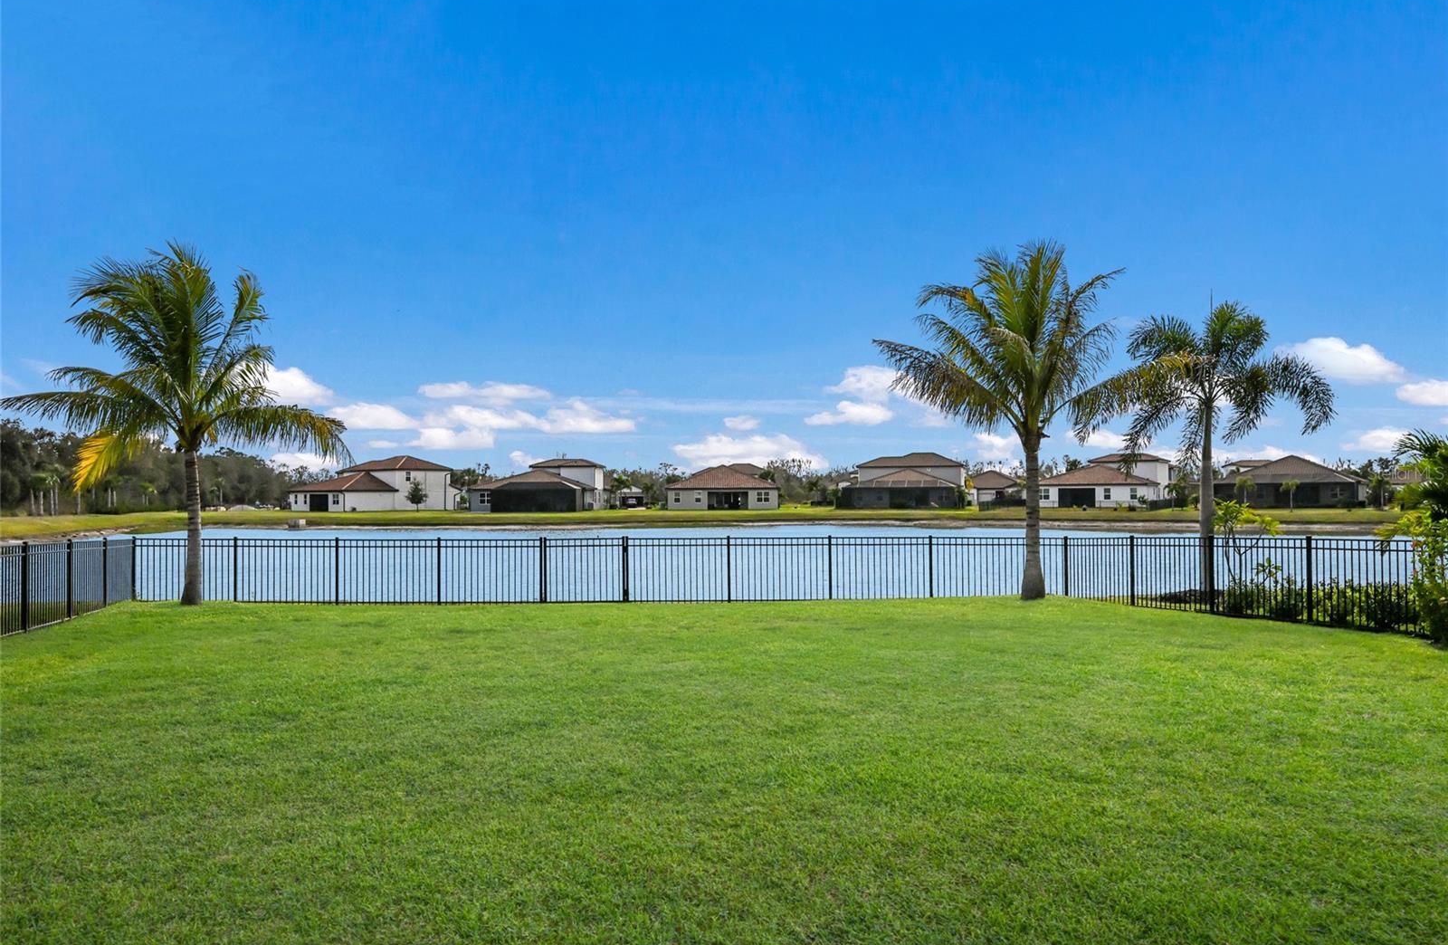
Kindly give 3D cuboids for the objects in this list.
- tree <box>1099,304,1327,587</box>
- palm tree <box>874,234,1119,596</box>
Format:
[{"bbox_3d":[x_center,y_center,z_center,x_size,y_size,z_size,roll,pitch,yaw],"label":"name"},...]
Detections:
[{"bbox_3d":[9.530,-0.480,19.400,4.400,5.650,4.300,0,-1,0],"label":"tree"},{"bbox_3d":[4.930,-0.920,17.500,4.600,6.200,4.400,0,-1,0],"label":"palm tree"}]

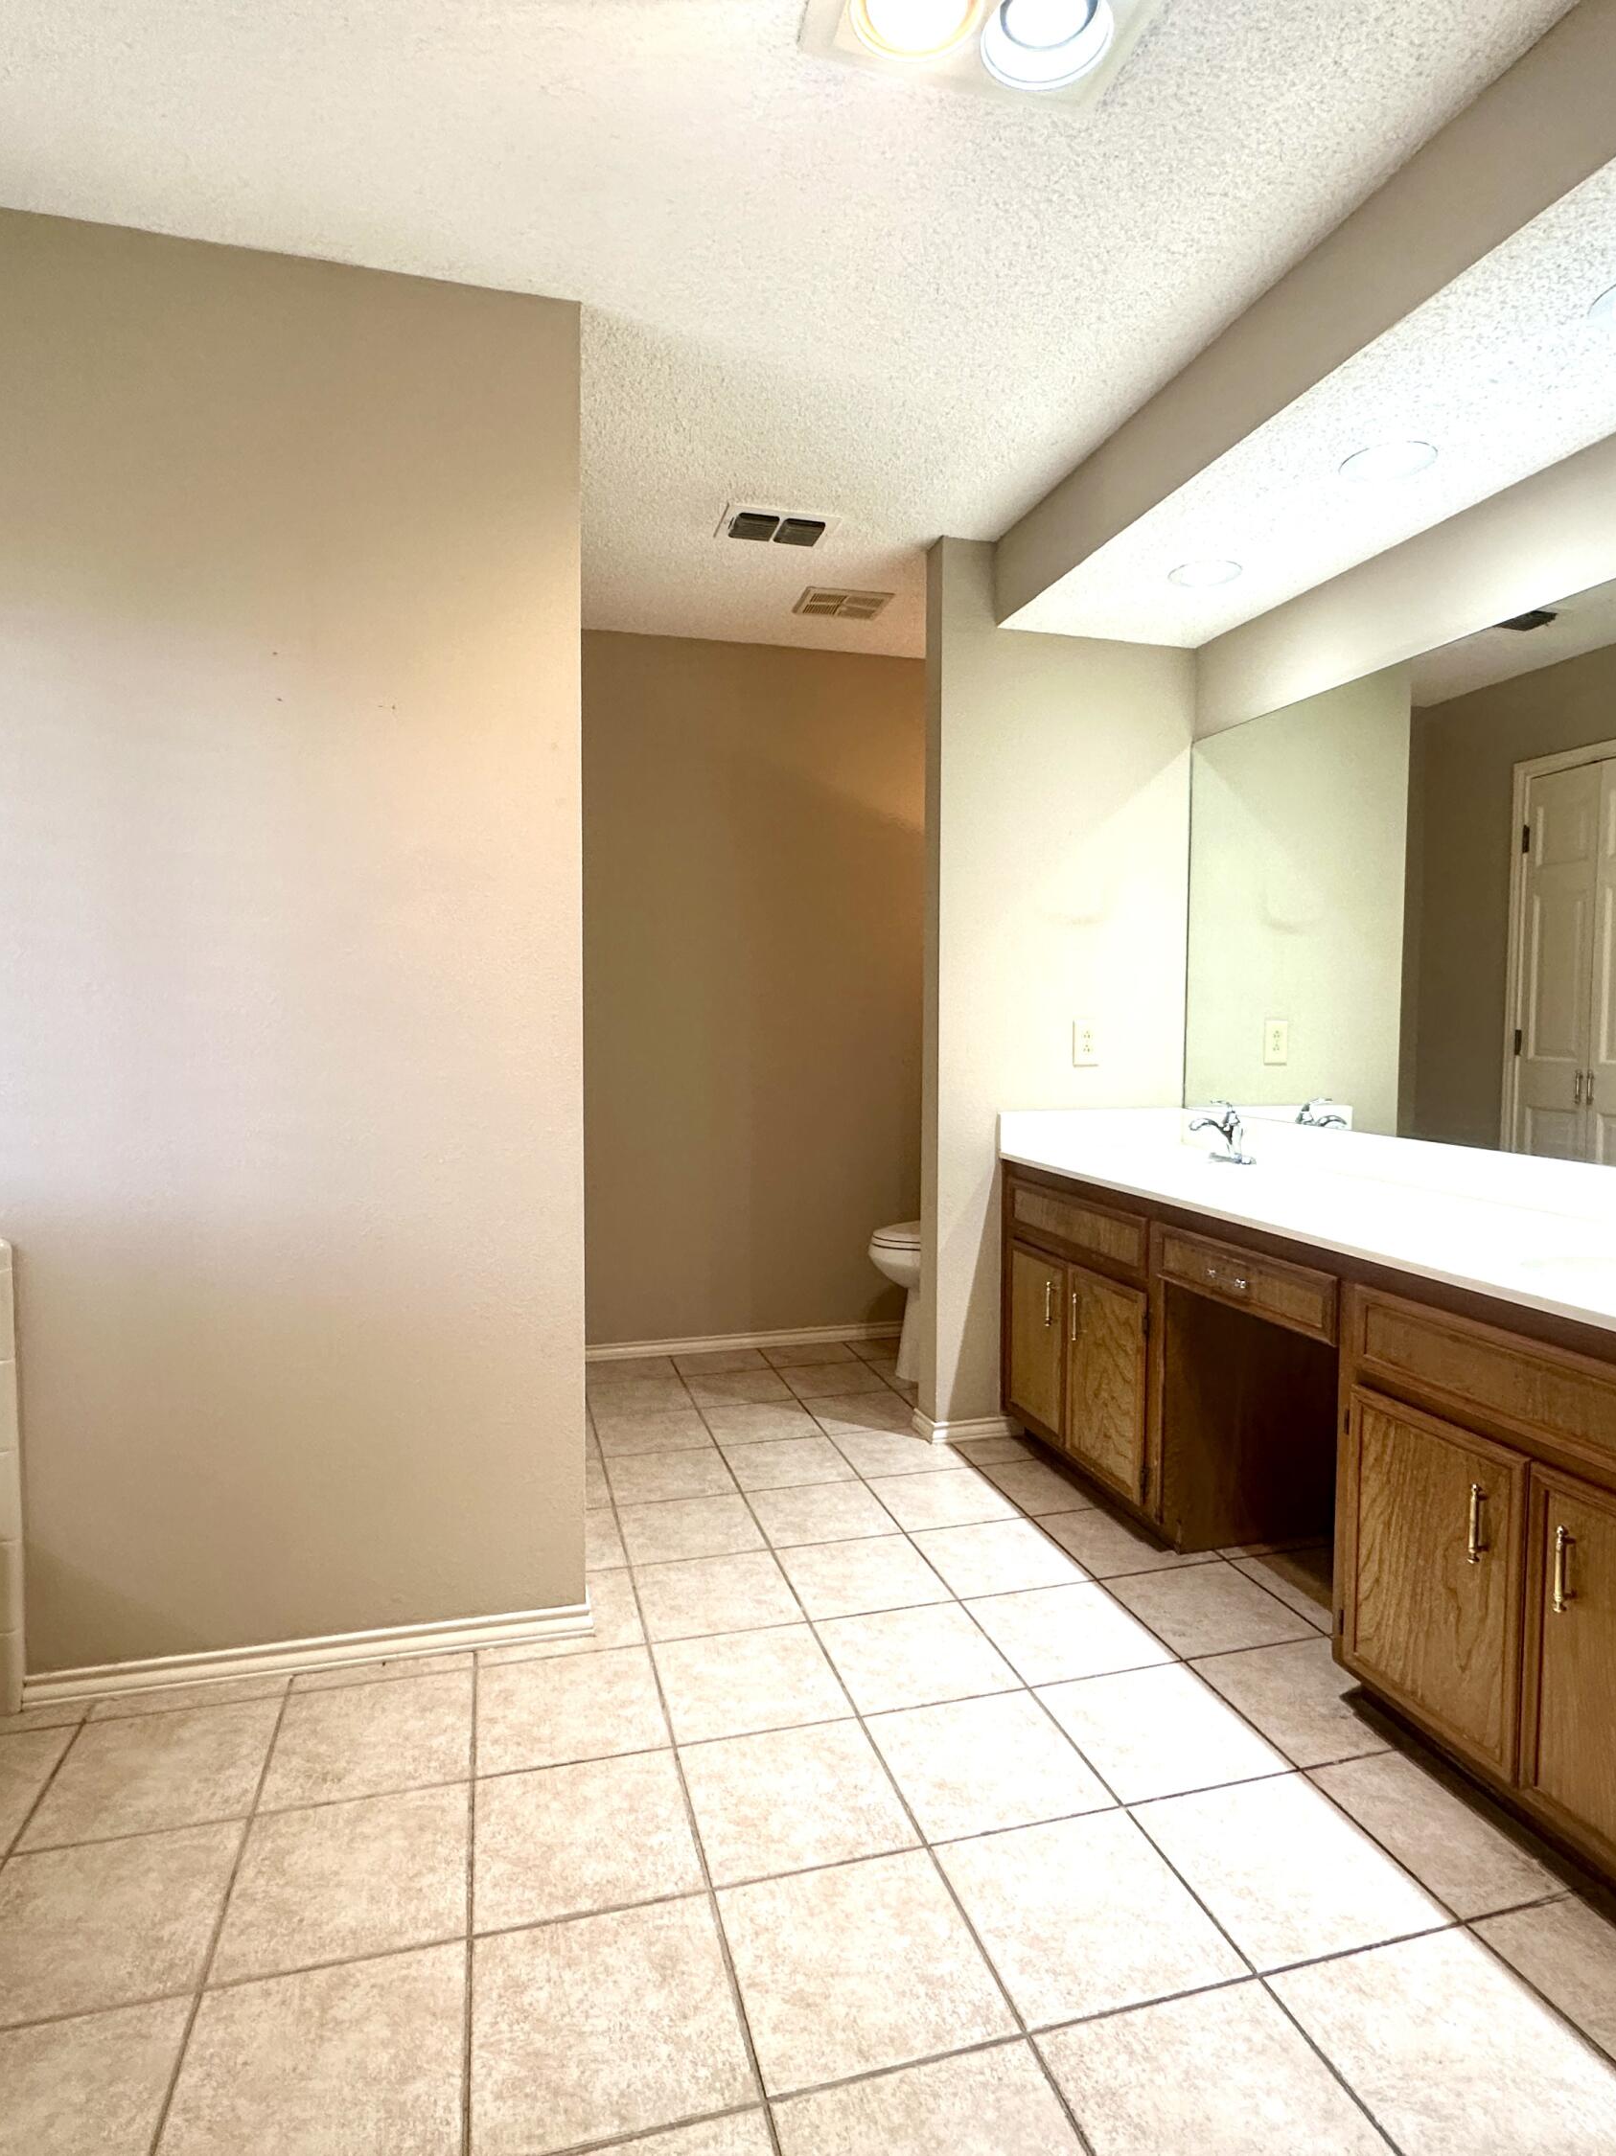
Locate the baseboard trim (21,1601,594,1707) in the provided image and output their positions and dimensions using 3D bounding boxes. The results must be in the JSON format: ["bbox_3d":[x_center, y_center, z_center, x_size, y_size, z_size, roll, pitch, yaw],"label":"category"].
[{"bbox_3d":[-0.867,1.034,2.090,0.954,0.056,0.015,-1,3,-15],"label":"baseboard trim"}]

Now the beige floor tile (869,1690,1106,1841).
[{"bbox_3d":[0.284,1.098,1.863,0.306,0.010,0.306,-1,4,-15],"label":"beige floor tile"}]

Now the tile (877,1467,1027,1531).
[{"bbox_3d":[0.330,1.027,2.837,0.305,0.010,0.305,-1,3,-15],"label":"tile"}]

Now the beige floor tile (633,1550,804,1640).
[{"bbox_3d":[-0.189,1.053,2.369,0.305,0.010,0.305,-1,3,-15],"label":"beige floor tile"}]

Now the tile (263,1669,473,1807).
[{"bbox_3d":[-0.711,1.089,1.915,0.306,0.010,0.306,-1,4,-15],"label":"tile"}]

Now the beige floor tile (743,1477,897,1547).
[{"bbox_3d":[0.030,1.033,2.751,0.304,0.010,0.307,-1,3,-15],"label":"beige floor tile"}]

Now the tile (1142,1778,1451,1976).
[{"bbox_3d":[0.663,1.099,1.626,0.305,0.010,0.305,-1,3,-15],"label":"tile"}]

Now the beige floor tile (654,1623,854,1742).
[{"bbox_3d":[-0.104,1.082,2.082,0.306,0.010,0.306,-1,4,-15],"label":"beige floor tile"}]

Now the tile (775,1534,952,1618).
[{"bbox_3d":[0.116,1.060,2.469,0.306,0.010,0.306,-1,4,-15],"label":"tile"}]

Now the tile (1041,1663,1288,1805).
[{"bbox_3d":[0.580,1.081,1.929,0.305,0.010,0.305,-1,3,-15],"label":"tile"}]

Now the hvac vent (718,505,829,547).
[{"bbox_3d":[-0.081,-1.400,2.981,0.285,0.020,0.205,-1,4,-15],"label":"hvac vent"}]

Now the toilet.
[{"bbox_3d":[0.554,0.589,3.844,0.740,0.770,0.430,-1,4,-15],"label":"toilet"}]

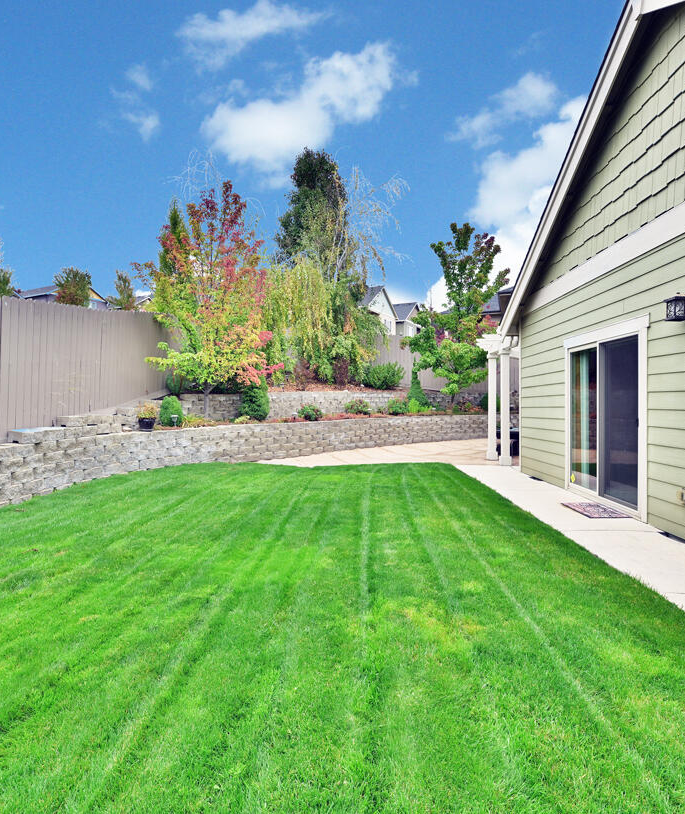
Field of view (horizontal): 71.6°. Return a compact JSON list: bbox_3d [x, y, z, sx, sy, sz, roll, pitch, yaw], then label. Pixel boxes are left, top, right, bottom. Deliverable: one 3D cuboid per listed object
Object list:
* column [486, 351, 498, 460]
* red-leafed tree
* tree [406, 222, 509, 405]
[{"bbox_3d":[3.375,-0.020,10.680,0.250,2.430,0.250,0,1,1],"label":"column"},{"bbox_3d":[-3.080,-2.470,10.800,3.200,5.350,3.000,0,1,1],"label":"red-leafed tree"},{"bbox_3d":[3.660,-3.000,15.500,3.350,6.000,3.200,0,1,1],"label":"tree"}]

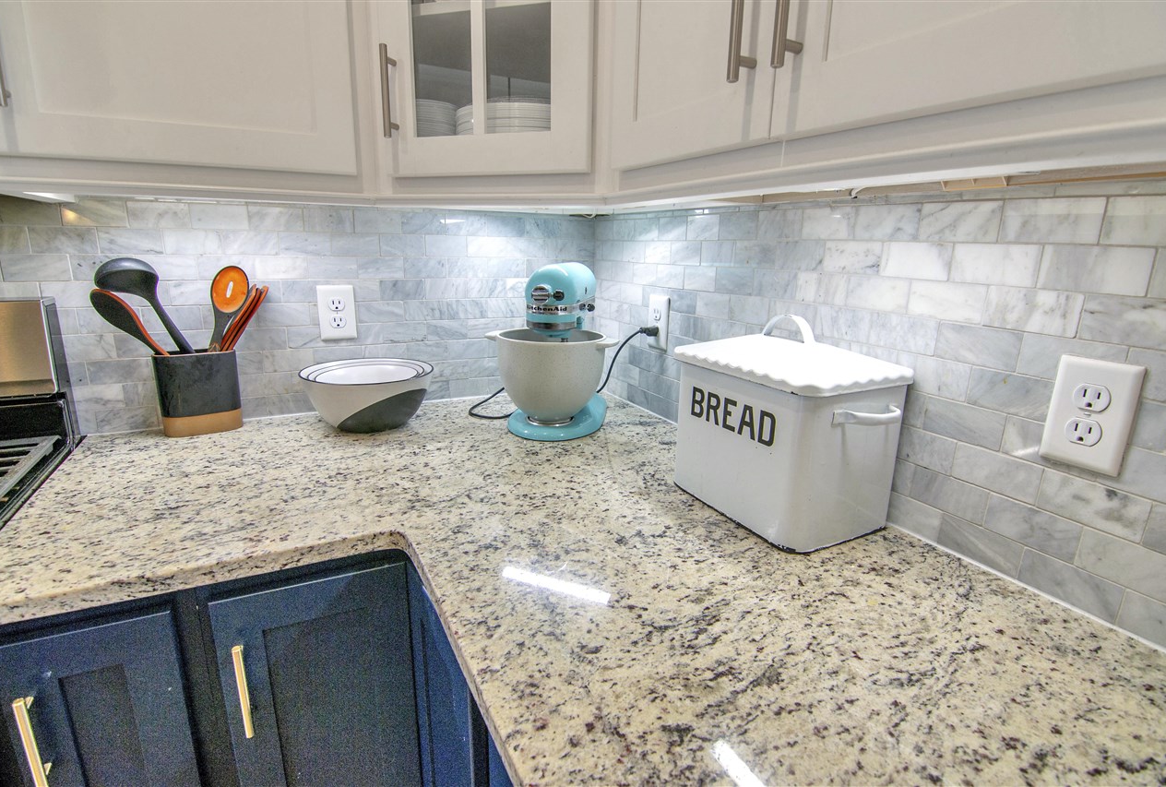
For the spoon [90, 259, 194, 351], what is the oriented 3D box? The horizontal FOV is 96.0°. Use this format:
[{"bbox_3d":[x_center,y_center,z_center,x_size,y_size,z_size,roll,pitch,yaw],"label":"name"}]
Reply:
[{"bbox_3d":[-0.806,-0.094,1.018,0.085,0.330,0.085,-2,24,22],"label":"spoon"}]

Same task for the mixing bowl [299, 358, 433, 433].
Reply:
[{"bbox_3d":[-0.474,0.011,1.144,0.265,0.120,0.265,-7,17,-28],"label":"mixing bowl"}]

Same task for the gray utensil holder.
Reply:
[{"bbox_3d":[-0.790,-0.003,1.077,0.142,0.166,0.075,-7,17,-28],"label":"gray utensil holder"}]

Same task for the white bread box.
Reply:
[{"bbox_3d":[0.308,0.030,0.814,0.215,0.300,0.330,-7,17,-28],"label":"white bread box"}]

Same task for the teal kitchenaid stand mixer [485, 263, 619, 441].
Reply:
[{"bbox_3d":[-0.047,-0.117,1.207,0.270,0.357,0.355,4,16,9],"label":"teal kitchenaid stand mixer"}]

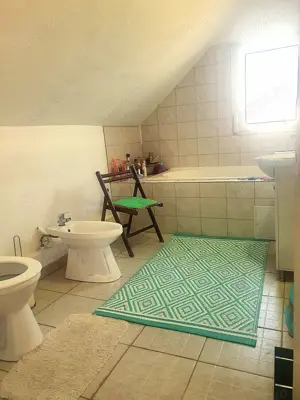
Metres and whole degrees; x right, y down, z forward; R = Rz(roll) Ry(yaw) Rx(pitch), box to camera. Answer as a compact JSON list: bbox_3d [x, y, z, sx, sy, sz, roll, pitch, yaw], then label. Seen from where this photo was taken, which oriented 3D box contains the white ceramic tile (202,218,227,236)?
[{"bbox_3d":[0.629,0.266,2.959,0.254,0.187,0.010,1,11,24],"label":"white ceramic tile"}]

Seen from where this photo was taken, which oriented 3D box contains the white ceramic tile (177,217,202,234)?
[{"bbox_3d":[0.397,0.261,3.046,0.250,0.183,0.010,1,13,23],"label":"white ceramic tile"}]

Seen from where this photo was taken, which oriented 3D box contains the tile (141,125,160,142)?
[{"bbox_3d":[0.000,-0.860,3.879,0.251,0.202,0.010,1,11,24],"label":"tile"}]

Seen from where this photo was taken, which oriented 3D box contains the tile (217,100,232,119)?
[{"bbox_3d":[0.866,-1.042,3.453,0.174,0.201,0.010,1,13,24],"label":"tile"}]

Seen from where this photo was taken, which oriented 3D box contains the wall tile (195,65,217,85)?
[{"bbox_3d":[0.642,-1.438,3.459,0.250,0.201,0.010,1,13,24],"label":"wall tile"}]

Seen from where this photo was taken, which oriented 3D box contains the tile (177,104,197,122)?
[{"bbox_3d":[0.443,-1.049,3.640,0.250,0.201,0.010,1,13,24],"label":"tile"}]

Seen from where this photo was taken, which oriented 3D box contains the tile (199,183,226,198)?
[{"bbox_3d":[0.601,-0.097,2.871,0.250,0.151,0.010,1,13,24],"label":"tile"}]

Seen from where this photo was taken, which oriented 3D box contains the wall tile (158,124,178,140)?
[{"bbox_3d":[0.228,-0.857,3.777,0.249,0.202,0.010,1,11,24],"label":"wall tile"}]

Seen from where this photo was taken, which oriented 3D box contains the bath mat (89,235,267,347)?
[{"bbox_3d":[0.365,0.512,2.241,0.910,0.010,1.520,1,12,24],"label":"bath mat"}]

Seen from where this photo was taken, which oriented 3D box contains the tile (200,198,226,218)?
[{"bbox_3d":[0.614,0.075,2.906,0.250,0.201,0.010,1,13,24],"label":"tile"}]

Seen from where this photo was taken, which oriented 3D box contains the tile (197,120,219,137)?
[{"bbox_3d":[0.686,-0.849,3.579,0.250,0.201,0.010,1,13,24],"label":"tile"}]

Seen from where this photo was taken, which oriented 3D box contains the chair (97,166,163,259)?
[{"bbox_3d":[-0.180,0.069,2.809,0.515,0.745,0.475,5,14,40],"label":"chair"}]

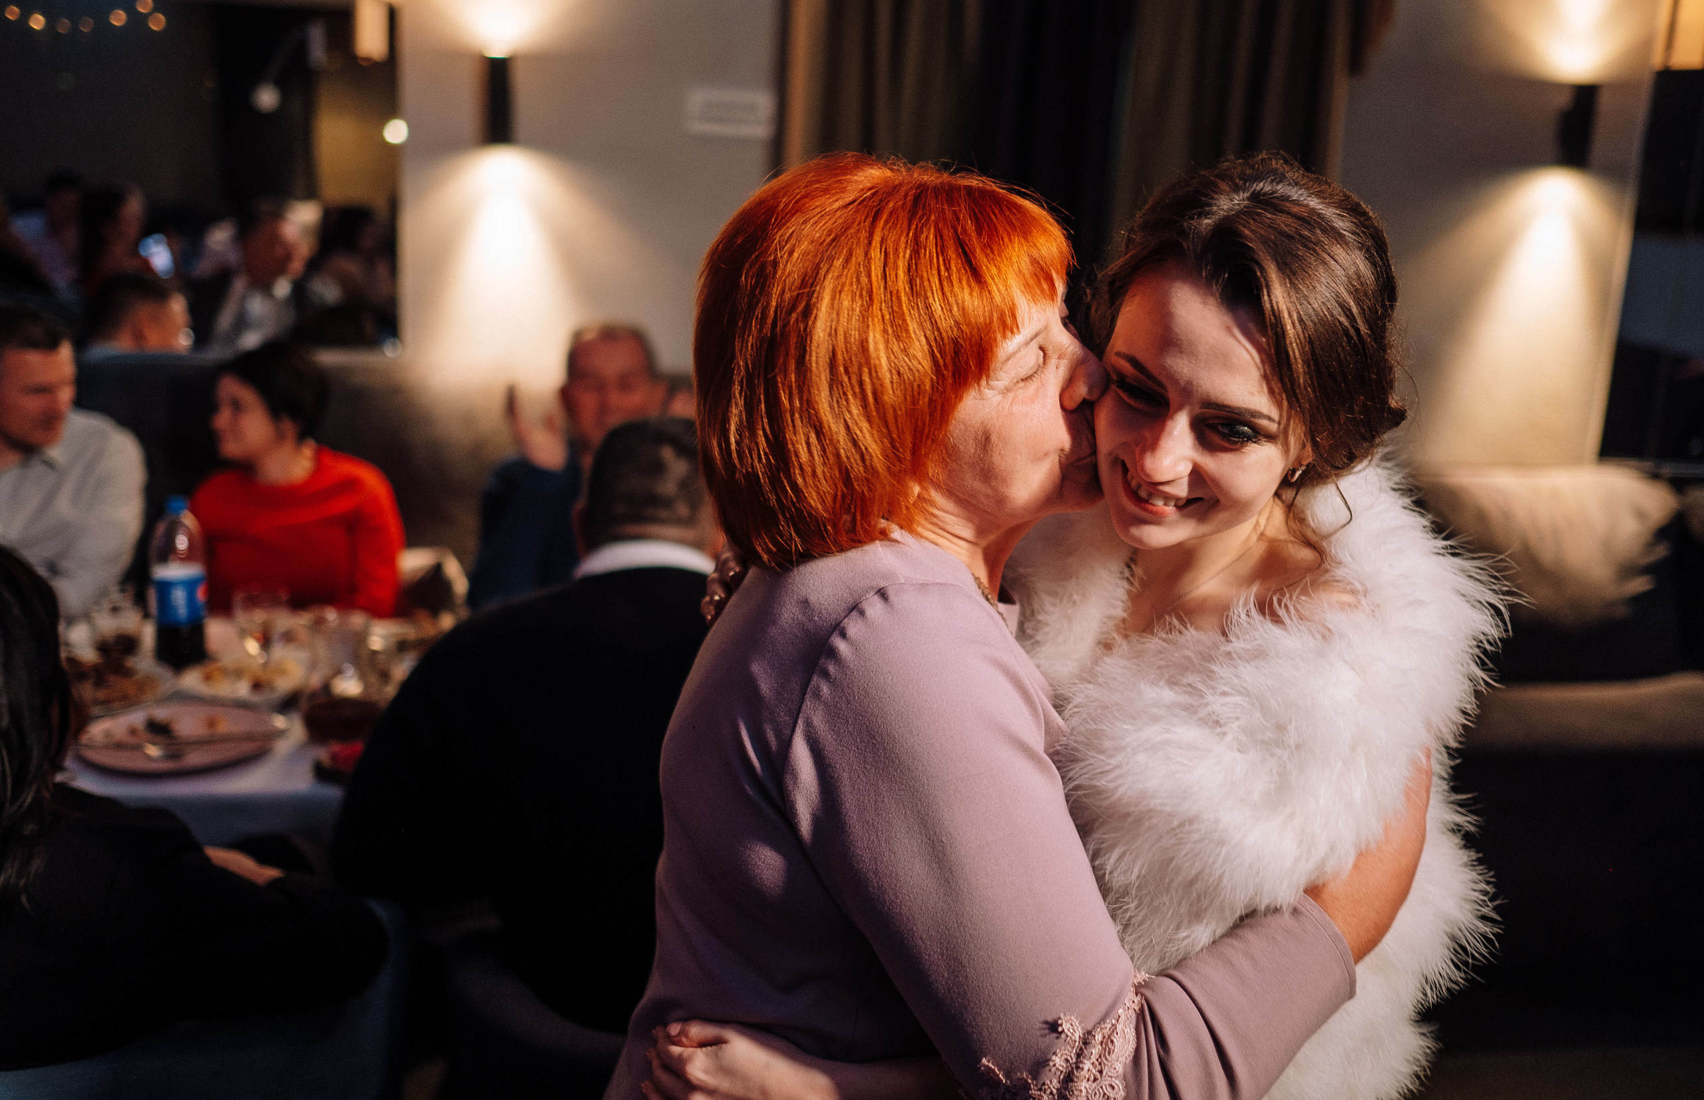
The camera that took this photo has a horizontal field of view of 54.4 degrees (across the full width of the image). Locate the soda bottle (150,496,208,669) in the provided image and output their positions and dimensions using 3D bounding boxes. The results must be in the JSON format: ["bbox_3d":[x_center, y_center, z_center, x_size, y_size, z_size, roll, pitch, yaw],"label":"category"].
[{"bbox_3d":[-1.126,0.049,2.771,0.089,0.275,0.089,3,12,0],"label":"soda bottle"}]

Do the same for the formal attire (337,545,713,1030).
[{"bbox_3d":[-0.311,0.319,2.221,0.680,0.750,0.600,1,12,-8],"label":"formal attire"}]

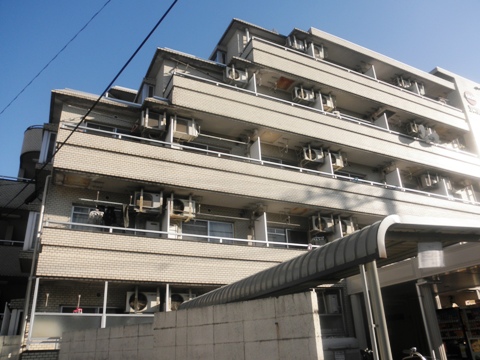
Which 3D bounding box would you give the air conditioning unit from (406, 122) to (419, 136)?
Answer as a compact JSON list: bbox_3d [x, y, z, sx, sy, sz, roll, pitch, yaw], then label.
[{"bbox_3d":[8.164,-2.275,18.058,0.782,0.497,0.290,9,-27,-26],"label":"air conditioning unit"}]

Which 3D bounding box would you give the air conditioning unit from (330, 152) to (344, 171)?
[{"bbox_3d":[3.443,-0.702,14.469,0.800,0.510,0.270,9,-27,-26],"label":"air conditioning unit"}]

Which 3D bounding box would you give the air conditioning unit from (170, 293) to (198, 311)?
[{"bbox_3d":[-1.541,3.161,9.906,0.787,0.478,0.290,9,-27,-26],"label":"air conditioning unit"}]

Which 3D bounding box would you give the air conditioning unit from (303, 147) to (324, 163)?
[{"bbox_3d":[2.590,-0.833,14.051,0.800,0.510,0.270,9,-27,-26],"label":"air conditioning unit"}]

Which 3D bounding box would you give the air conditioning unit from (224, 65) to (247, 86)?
[{"bbox_3d":[-0.146,-3.683,13.880,0.800,0.510,0.270,9,-27,-26],"label":"air conditioning unit"}]

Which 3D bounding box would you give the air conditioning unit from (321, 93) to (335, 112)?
[{"bbox_3d":[3.332,-3.101,15.561,0.800,0.510,0.270,9,-27,-26],"label":"air conditioning unit"}]

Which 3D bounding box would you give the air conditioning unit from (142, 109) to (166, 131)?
[{"bbox_3d":[-2.632,-1.703,11.636,0.773,0.497,0.290,9,-27,-26],"label":"air conditioning unit"}]

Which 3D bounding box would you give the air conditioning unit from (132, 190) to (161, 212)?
[{"bbox_3d":[-2.505,0.649,10.572,0.782,0.469,0.290,9,-27,-26],"label":"air conditioning unit"}]

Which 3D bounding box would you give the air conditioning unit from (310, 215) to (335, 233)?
[{"bbox_3d":[2.708,1.537,12.978,0.800,0.510,0.270,9,-27,-26],"label":"air conditioning unit"}]

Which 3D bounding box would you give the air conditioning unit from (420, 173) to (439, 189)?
[{"bbox_3d":[8.208,0.160,16.740,0.800,0.510,0.270,9,-27,-26],"label":"air conditioning unit"}]

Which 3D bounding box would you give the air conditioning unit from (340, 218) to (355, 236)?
[{"bbox_3d":[3.517,1.669,13.371,0.800,0.510,0.270,9,-27,-26],"label":"air conditioning unit"}]

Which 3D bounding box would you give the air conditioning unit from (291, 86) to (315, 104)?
[{"bbox_3d":[2.474,-3.261,15.296,0.833,0.488,0.290,9,-27,-26],"label":"air conditioning unit"}]

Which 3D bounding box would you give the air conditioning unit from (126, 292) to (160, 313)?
[{"bbox_3d":[-2.394,3.011,9.493,0.791,0.478,0.290,9,-27,-26],"label":"air conditioning unit"}]

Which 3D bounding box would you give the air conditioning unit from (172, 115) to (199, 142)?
[{"bbox_3d":[-1.773,-1.611,12.081,0.773,0.497,0.290,9,-27,-26],"label":"air conditioning unit"}]

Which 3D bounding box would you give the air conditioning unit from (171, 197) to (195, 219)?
[{"bbox_3d":[-1.667,0.829,10.852,0.800,0.510,0.270,9,-27,-26],"label":"air conditioning unit"}]

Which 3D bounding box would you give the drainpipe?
[{"bbox_3d":[-4.393,1.606,8.372,0.090,3.763,0.085,9,-27,-26],"label":"drainpipe"}]

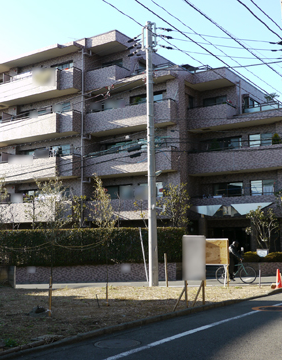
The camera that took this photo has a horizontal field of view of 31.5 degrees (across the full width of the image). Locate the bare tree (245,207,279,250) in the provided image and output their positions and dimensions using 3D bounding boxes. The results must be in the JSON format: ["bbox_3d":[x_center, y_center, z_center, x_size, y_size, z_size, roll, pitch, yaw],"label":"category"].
[{"bbox_3d":[6.133,2.575,25.200,1.700,2.550,1.600,0,-7,0],"label":"bare tree"}]

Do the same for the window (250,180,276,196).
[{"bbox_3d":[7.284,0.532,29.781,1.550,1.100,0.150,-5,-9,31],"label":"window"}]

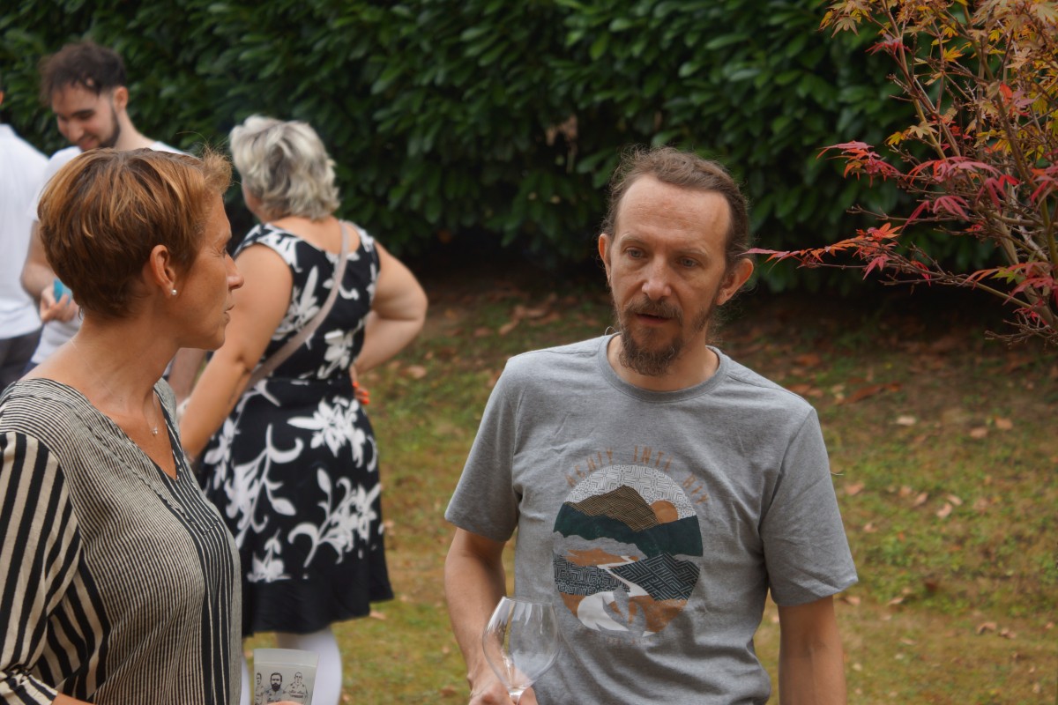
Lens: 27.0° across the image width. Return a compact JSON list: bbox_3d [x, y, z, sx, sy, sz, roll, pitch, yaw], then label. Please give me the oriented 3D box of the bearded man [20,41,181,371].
[{"bbox_3d":[-1.103,0.060,5.850,0.530,1.760,0.400,1,5,13],"label":"bearded man"}]

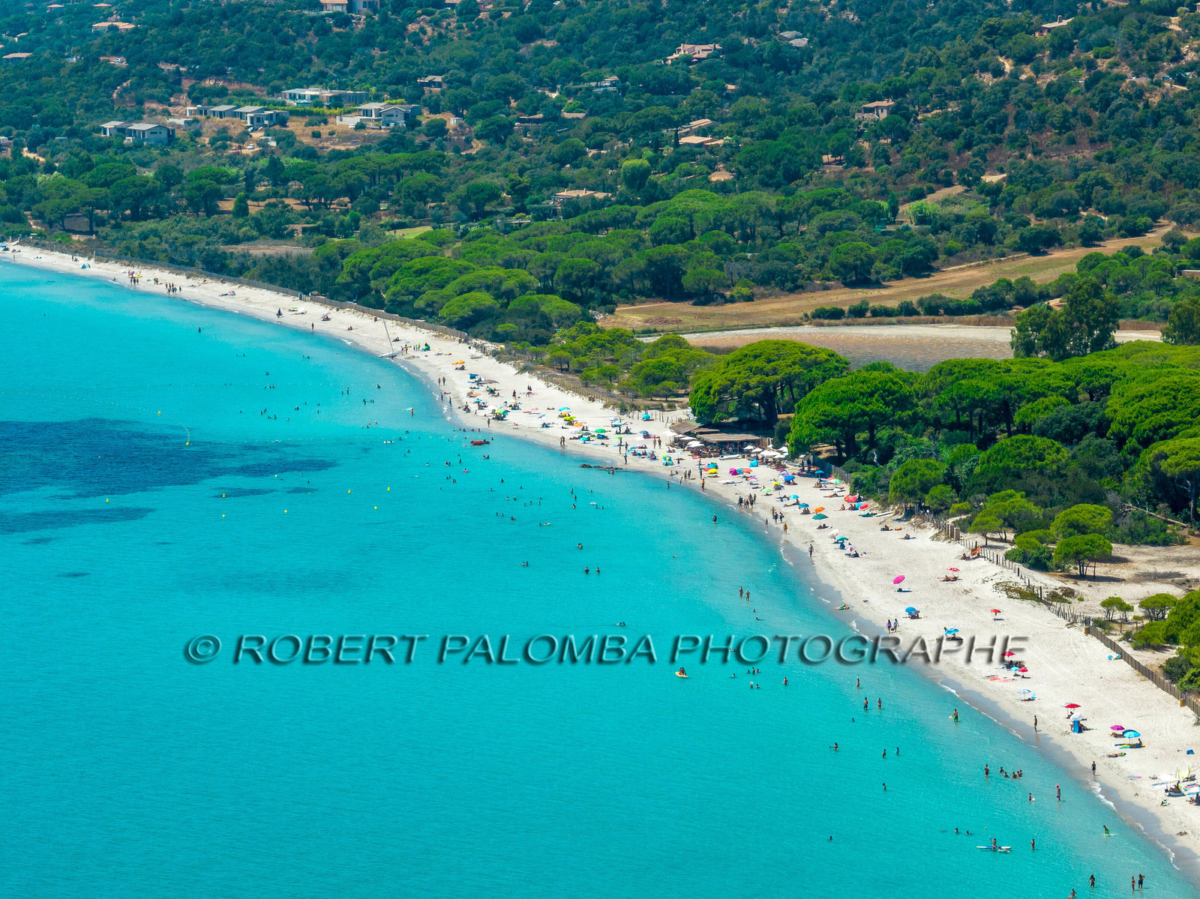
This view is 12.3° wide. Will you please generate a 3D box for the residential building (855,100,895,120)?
[{"bbox_3d":[89.760,-110.880,1820.000,10.500,6.000,8.000,3,6,25],"label":"residential building"}]

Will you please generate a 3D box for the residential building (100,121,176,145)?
[{"bbox_3d":[-139.480,-95.170,1680.000,11.500,5.800,22.000,-4,7,-37],"label":"residential building"}]

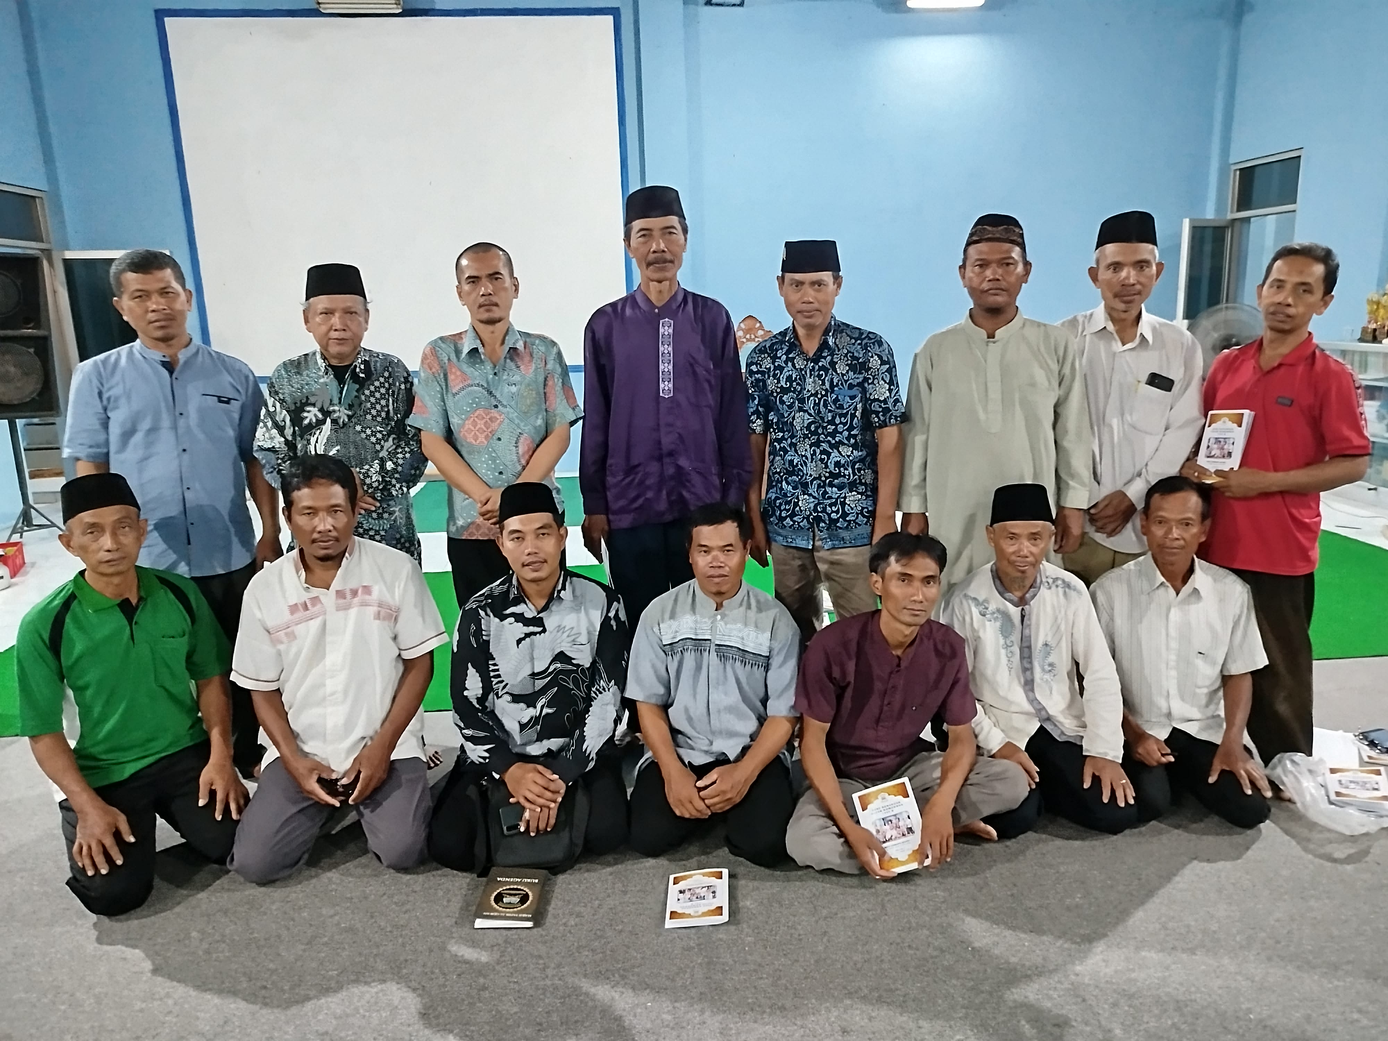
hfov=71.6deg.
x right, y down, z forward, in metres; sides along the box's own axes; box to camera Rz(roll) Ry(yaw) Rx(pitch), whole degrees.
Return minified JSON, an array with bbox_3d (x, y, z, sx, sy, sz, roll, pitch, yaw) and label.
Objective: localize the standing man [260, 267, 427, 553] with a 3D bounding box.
[{"bbox_3d":[-1.078,0.005,3.079,0.530,1.600,0.340,-5,13,-12],"label":"standing man"}]

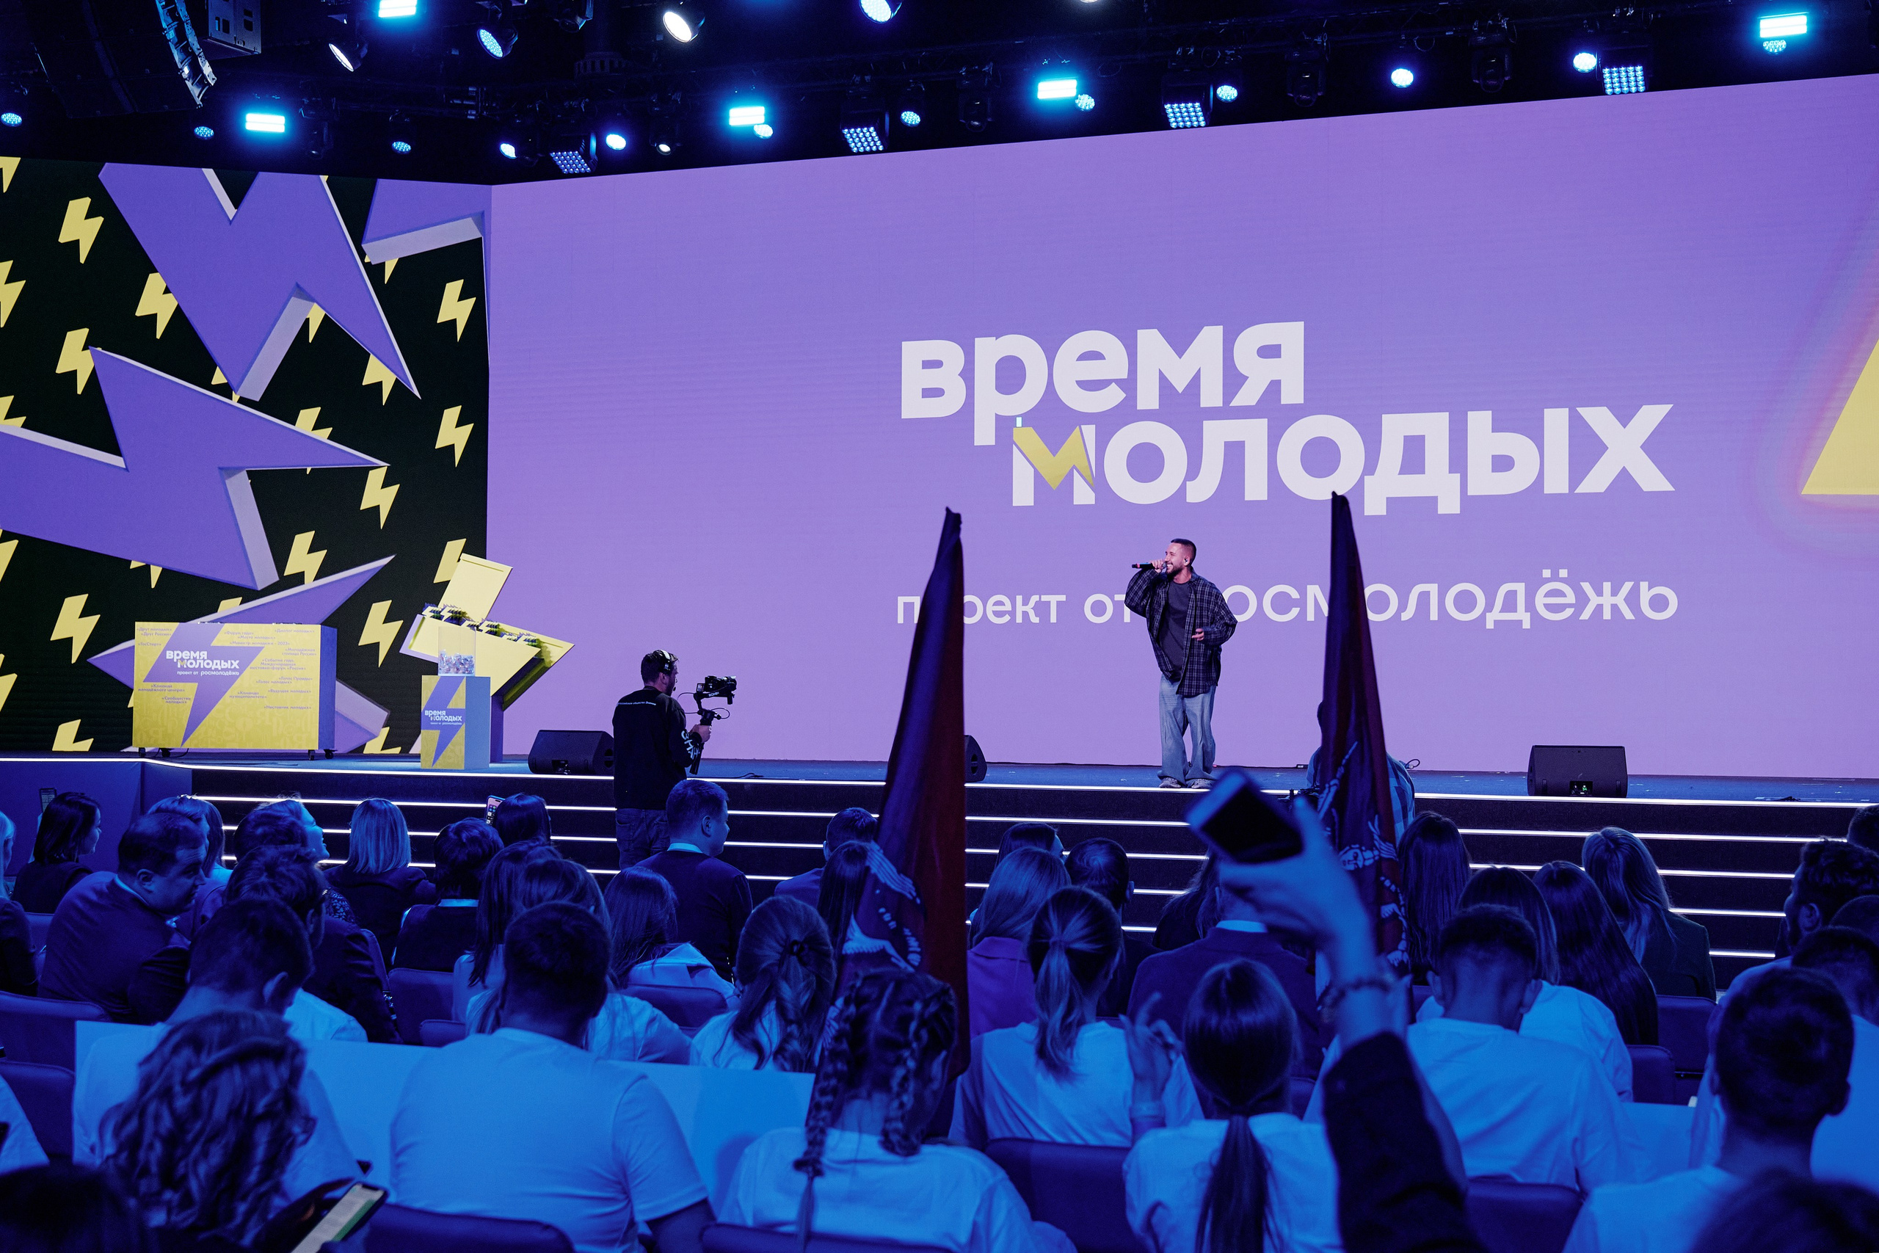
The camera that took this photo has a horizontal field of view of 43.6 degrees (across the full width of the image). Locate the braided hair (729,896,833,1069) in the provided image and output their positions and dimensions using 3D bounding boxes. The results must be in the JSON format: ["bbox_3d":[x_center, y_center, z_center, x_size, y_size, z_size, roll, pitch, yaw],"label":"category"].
[{"bbox_3d":[-0.308,0.706,4.620,0.200,0.350,0.210,0,-1,14],"label":"braided hair"}]

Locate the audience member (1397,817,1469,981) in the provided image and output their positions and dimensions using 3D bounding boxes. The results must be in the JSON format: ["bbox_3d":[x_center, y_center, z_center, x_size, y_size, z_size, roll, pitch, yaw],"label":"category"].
[{"bbox_3d":[1.509,1.211,6.960,0.460,1.280,0.780,0,-2,20],"label":"audience member"}]

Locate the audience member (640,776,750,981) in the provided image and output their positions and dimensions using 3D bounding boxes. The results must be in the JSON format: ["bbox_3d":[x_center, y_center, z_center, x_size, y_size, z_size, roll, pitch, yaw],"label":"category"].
[{"bbox_3d":[-0.680,1.140,7.350,0.530,1.310,0.750,0,-1,29],"label":"audience member"}]

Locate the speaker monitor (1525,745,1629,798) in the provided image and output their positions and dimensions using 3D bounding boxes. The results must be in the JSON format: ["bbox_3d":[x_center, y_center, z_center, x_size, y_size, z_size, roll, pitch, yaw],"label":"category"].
[{"bbox_3d":[4.386,0.973,16.101,0.650,0.345,0.480,0,-2,16],"label":"speaker monitor"}]

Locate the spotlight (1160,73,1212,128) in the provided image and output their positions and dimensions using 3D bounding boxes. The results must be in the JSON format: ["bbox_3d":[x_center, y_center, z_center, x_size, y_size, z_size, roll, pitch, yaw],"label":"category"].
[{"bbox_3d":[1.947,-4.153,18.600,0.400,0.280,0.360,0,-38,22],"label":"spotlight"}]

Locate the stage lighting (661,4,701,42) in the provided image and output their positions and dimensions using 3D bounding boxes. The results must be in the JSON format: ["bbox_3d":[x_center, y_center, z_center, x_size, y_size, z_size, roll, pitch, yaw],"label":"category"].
[{"bbox_3d":[-1.843,-4.318,16.800,0.270,0.290,0.290,-44,19,-21],"label":"stage lighting"}]

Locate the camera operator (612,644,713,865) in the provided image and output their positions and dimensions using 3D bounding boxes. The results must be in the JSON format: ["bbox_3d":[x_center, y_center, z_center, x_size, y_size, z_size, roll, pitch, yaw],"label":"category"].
[{"bbox_3d":[-1.655,1.029,13.900,0.520,1.770,0.500,-1,-1,45],"label":"camera operator"}]

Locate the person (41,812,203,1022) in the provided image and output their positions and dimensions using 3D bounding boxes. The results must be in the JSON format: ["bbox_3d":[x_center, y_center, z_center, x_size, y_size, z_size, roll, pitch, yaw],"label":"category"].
[{"bbox_3d":[-2.000,1.120,6.100,0.580,1.280,0.750,0,-1,36],"label":"person"}]

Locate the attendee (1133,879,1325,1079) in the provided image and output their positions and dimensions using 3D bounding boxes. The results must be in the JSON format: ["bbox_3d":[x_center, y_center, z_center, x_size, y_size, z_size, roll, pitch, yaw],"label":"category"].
[{"bbox_3d":[0.729,1.130,5.300,0.520,1.310,0.800,0,-2,20],"label":"attendee"}]

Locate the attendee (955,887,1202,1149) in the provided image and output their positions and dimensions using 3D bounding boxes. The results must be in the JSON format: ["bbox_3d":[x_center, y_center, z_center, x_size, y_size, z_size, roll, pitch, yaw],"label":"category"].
[{"bbox_3d":[0.345,1.118,4.490,0.480,1.270,0.780,0,-2,20],"label":"attendee"}]

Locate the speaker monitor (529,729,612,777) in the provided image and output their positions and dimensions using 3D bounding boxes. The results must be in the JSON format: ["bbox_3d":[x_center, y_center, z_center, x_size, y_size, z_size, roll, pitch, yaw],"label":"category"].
[{"bbox_3d":[-2.895,1.004,18.839,0.650,0.345,0.480,0,-2,24],"label":"speaker monitor"}]

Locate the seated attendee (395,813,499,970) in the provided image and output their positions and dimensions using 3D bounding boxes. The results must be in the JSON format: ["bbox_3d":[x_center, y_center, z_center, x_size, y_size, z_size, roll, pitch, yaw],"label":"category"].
[{"bbox_3d":[-1.289,1.194,7.034,0.470,1.270,0.780,0,-2,20],"label":"seated attendee"}]

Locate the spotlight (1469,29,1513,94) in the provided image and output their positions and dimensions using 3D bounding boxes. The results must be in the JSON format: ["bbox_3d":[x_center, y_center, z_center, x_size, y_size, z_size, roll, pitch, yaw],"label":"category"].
[{"bbox_3d":[4.201,-4.310,17.900,0.340,0.490,0.310,0,-1,21],"label":"spotlight"}]

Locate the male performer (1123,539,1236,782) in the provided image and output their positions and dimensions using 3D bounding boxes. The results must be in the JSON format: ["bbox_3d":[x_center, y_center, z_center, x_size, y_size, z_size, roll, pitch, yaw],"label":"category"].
[{"bbox_3d":[1.727,0.251,16.800,0.740,1.790,0.500,0,-2,22],"label":"male performer"}]

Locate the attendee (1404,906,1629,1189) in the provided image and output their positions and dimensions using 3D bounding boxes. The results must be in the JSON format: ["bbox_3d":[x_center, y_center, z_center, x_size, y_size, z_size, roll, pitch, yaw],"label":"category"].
[{"bbox_3d":[1.050,1.140,4.280,0.540,1.290,0.750,0,-1,16],"label":"attendee"}]

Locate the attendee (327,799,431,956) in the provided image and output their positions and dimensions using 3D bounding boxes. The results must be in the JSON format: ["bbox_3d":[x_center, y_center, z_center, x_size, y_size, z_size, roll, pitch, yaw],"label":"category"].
[{"bbox_3d":[-1.794,1.230,8.195,0.470,1.270,0.780,0,-2,20],"label":"attendee"}]

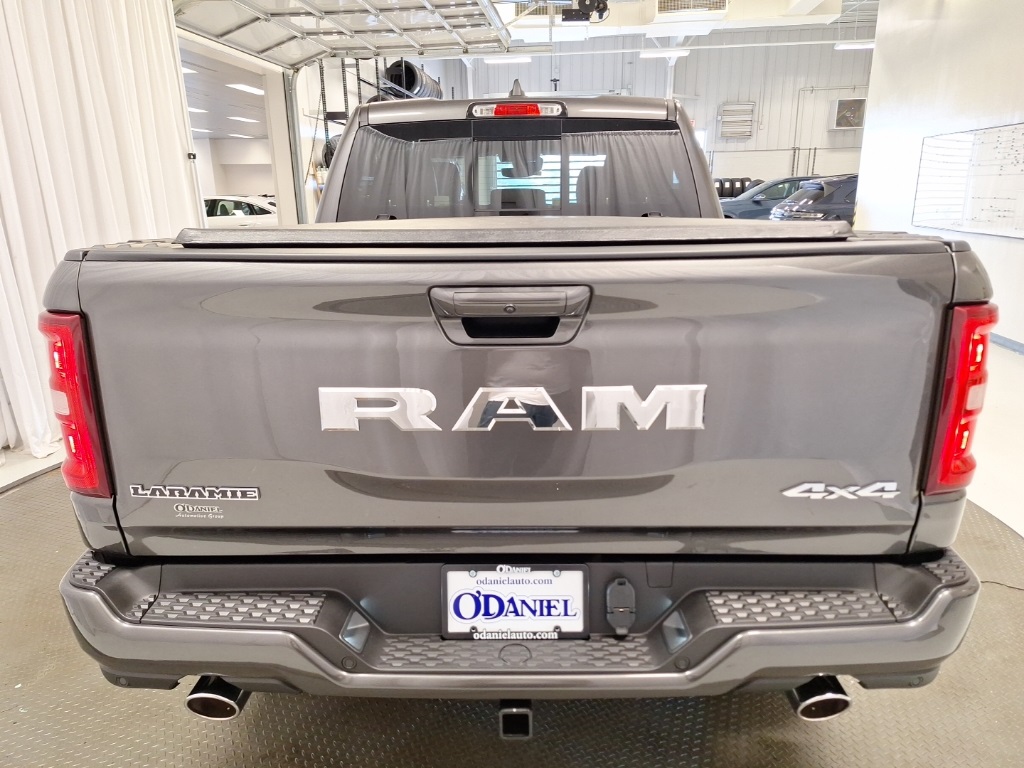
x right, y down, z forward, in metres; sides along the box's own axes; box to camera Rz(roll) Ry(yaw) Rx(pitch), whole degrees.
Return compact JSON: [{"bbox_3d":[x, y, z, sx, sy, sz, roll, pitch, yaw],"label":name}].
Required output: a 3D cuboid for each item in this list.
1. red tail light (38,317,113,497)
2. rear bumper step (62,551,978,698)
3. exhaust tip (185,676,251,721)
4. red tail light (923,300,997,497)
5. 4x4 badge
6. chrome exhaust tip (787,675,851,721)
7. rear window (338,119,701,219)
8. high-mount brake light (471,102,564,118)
[{"bbox_3d":[-0.909,0.030,1.446,0.150,0.400,0.160,0,15,1],"label":"red tail light"},{"bbox_3d":[0.010,0.511,1.483,1.954,0.285,0.330,0,15,1],"label":"rear bumper step"},{"bbox_3d":[-0.639,0.670,1.532,0.120,0.110,0.200,0,15,1],"label":"exhaust tip"},{"bbox_3d":[0.921,0.021,1.425,0.150,0.400,0.160,0,15,1],"label":"red tail light"},{"bbox_3d":[0.665,0.218,1.375,0.234,0.039,0.012,0,15,1],"label":"4x4 badge"},{"bbox_3d":[0.662,0.666,1.518,0.120,0.110,0.200,0,15,1],"label":"chrome exhaust tip"},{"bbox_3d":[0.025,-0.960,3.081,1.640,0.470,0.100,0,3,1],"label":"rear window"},{"bbox_3d":[0.024,-1.225,3.042,0.430,0.069,0.060,0,15,1],"label":"high-mount brake light"}]

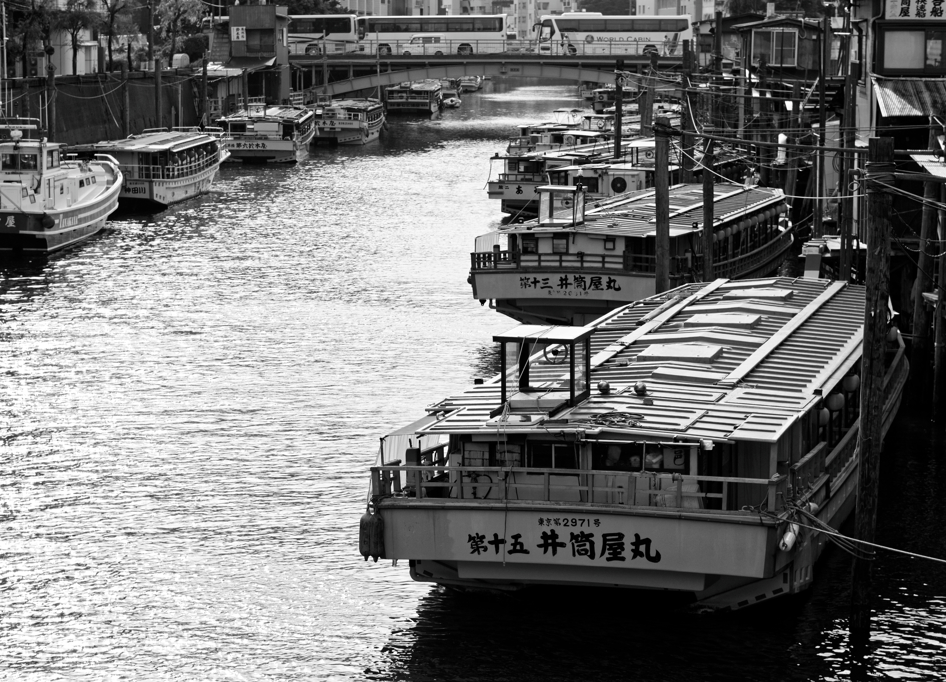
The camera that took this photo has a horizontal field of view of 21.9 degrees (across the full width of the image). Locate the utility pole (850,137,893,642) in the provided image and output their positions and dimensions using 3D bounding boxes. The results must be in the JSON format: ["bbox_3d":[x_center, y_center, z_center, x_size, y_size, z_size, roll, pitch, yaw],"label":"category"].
[{"bbox_3d":[4.523,0.520,27.747,0.290,5.655,0.290,1,7,0],"label":"utility pole"}]

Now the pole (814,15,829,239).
[{"bbox_3d":[10.476,-6.048,73.826,0.200,7.600,0.200,0,7,0],"label":"pole"}]

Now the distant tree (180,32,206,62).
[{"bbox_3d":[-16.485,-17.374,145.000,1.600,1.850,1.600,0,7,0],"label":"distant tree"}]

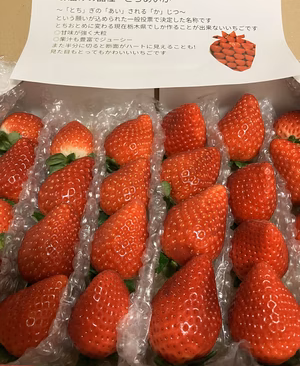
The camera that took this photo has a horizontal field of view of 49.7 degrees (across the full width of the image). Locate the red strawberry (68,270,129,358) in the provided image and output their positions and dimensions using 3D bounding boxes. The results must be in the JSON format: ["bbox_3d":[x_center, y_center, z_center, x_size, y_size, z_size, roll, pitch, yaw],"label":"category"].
[{"bbox_3d":[-0.033,0.082,0.202,0.037,0.036,0.051,10,84,-5],"label":"red strawberry"}]

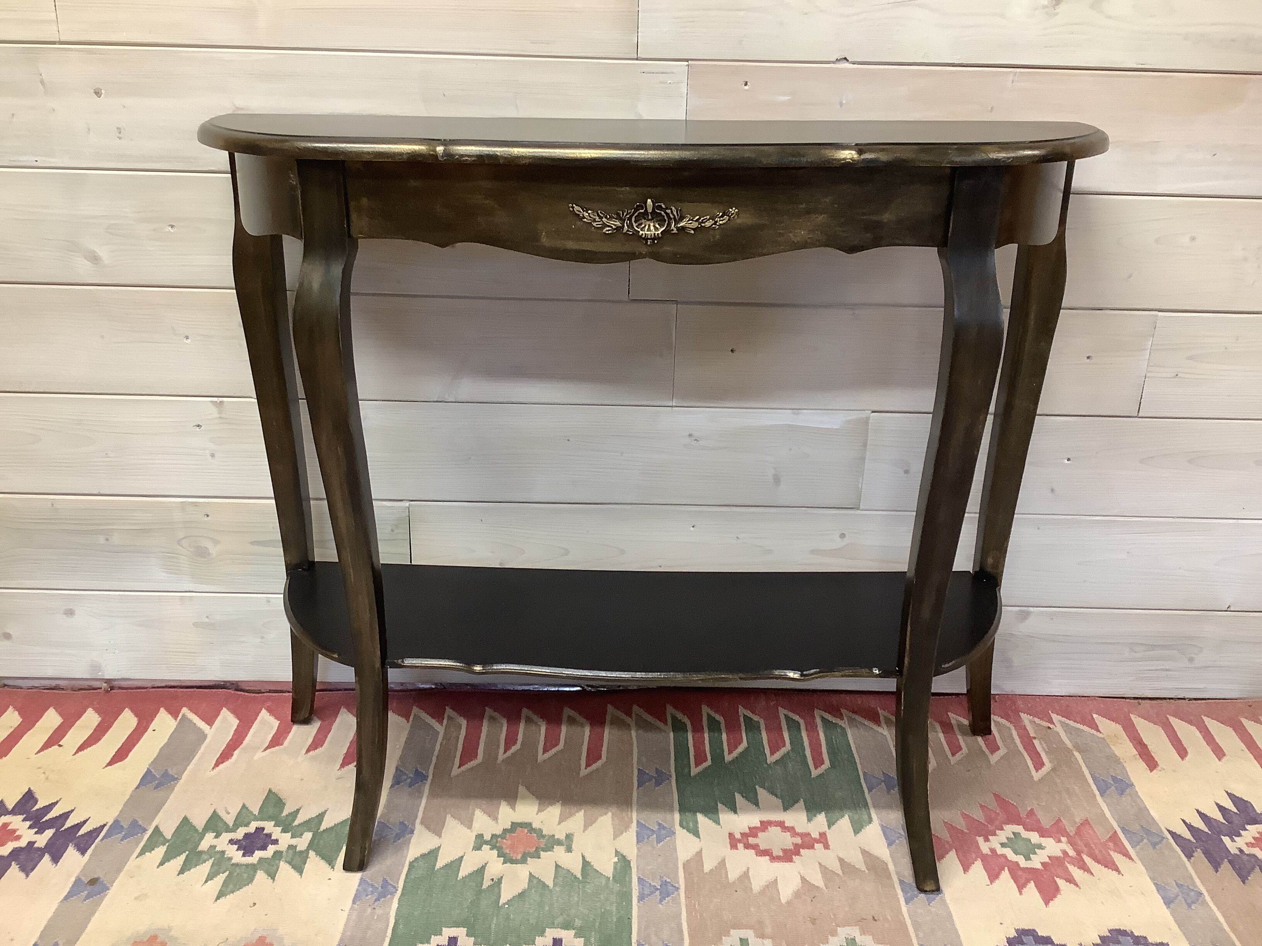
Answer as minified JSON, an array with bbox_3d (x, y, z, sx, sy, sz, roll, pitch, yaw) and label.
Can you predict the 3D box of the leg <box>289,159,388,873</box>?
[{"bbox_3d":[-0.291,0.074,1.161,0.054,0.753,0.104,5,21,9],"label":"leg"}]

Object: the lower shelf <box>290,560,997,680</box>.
[{"bbox_3d":[0.017,0.178,1.350,0.885,0.015,0.261,1,21,0],"label":"lower shelf"}]

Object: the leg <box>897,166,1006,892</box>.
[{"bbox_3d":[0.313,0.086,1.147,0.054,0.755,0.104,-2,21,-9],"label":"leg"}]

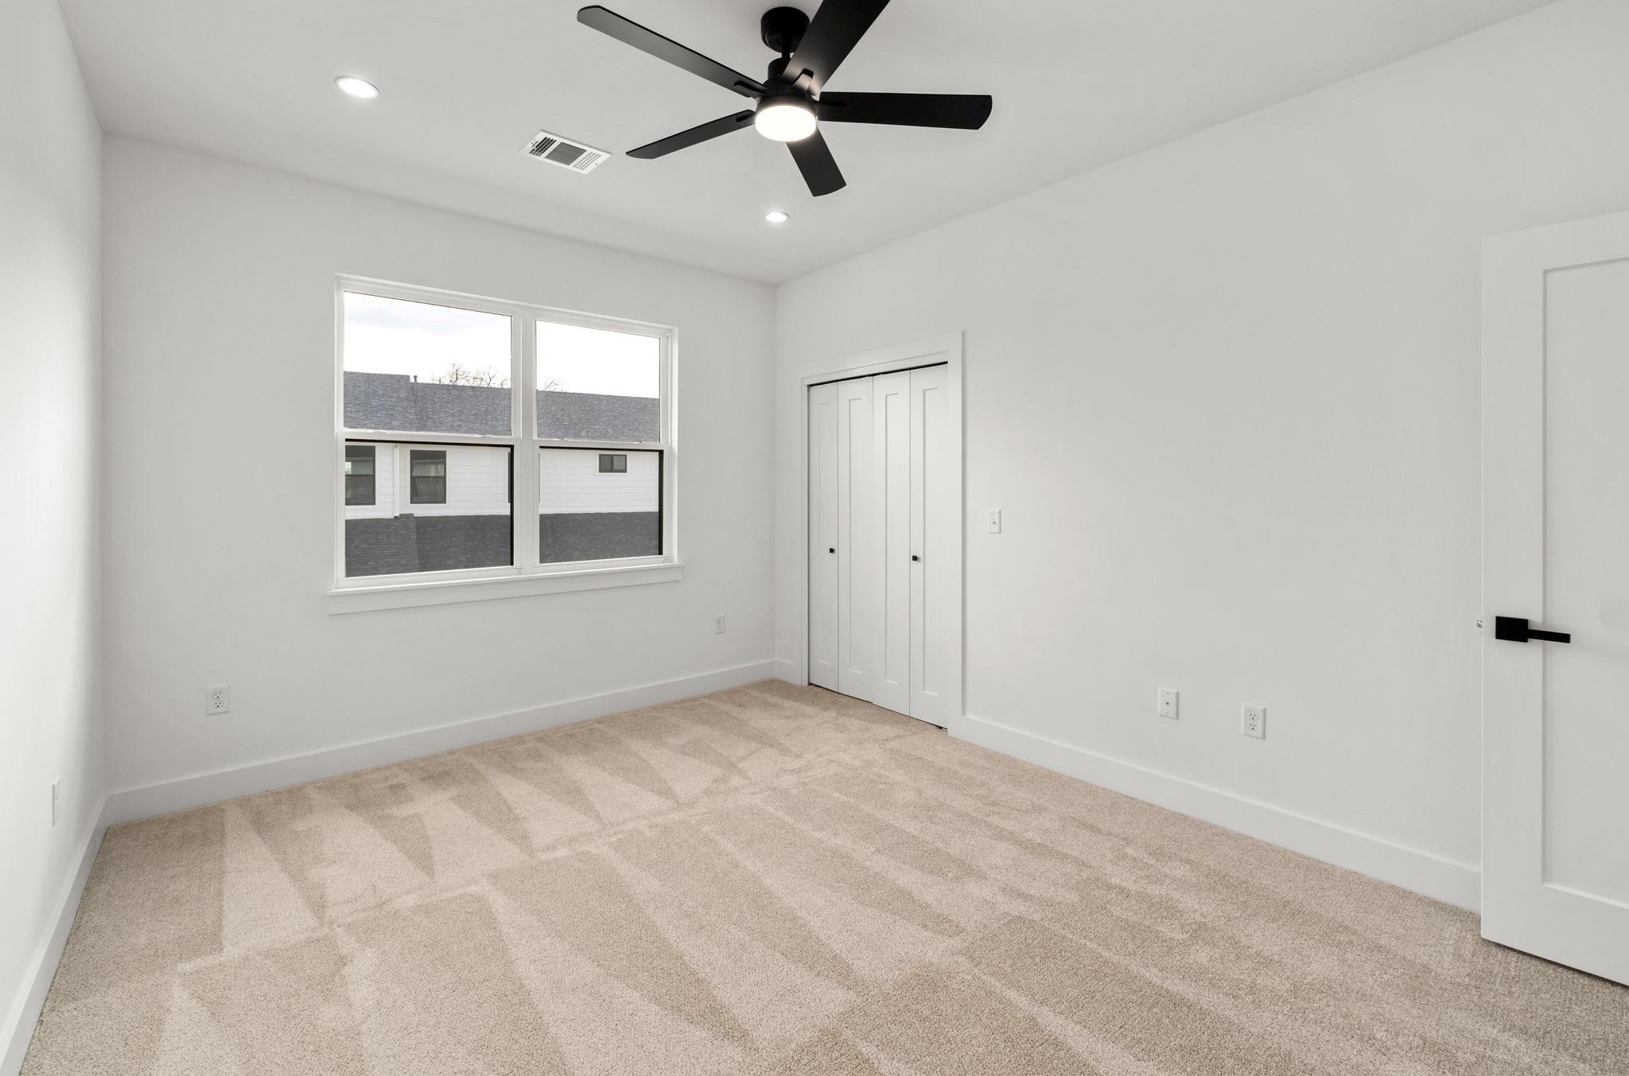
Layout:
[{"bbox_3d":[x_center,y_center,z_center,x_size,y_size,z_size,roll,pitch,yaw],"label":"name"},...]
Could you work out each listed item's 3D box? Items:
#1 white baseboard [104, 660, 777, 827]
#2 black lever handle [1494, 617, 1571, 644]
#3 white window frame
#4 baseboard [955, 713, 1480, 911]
[{"bbox_3d":[-1.504,0.990,3.704,3.270,0.135,0.020,-4,5,-41],"label":"white baseboard"},{"bbox_3d":[1.981,0.260,1.874,0.062,0.064,0.145,-3,4,-41],"label":"black lever handle"},{"bbox_3d":[-1.544,-0.484,3.713,1.810,1.570,0.100,-2,3,-41],"label":"white window frame"},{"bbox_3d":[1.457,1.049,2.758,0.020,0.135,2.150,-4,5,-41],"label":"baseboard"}]

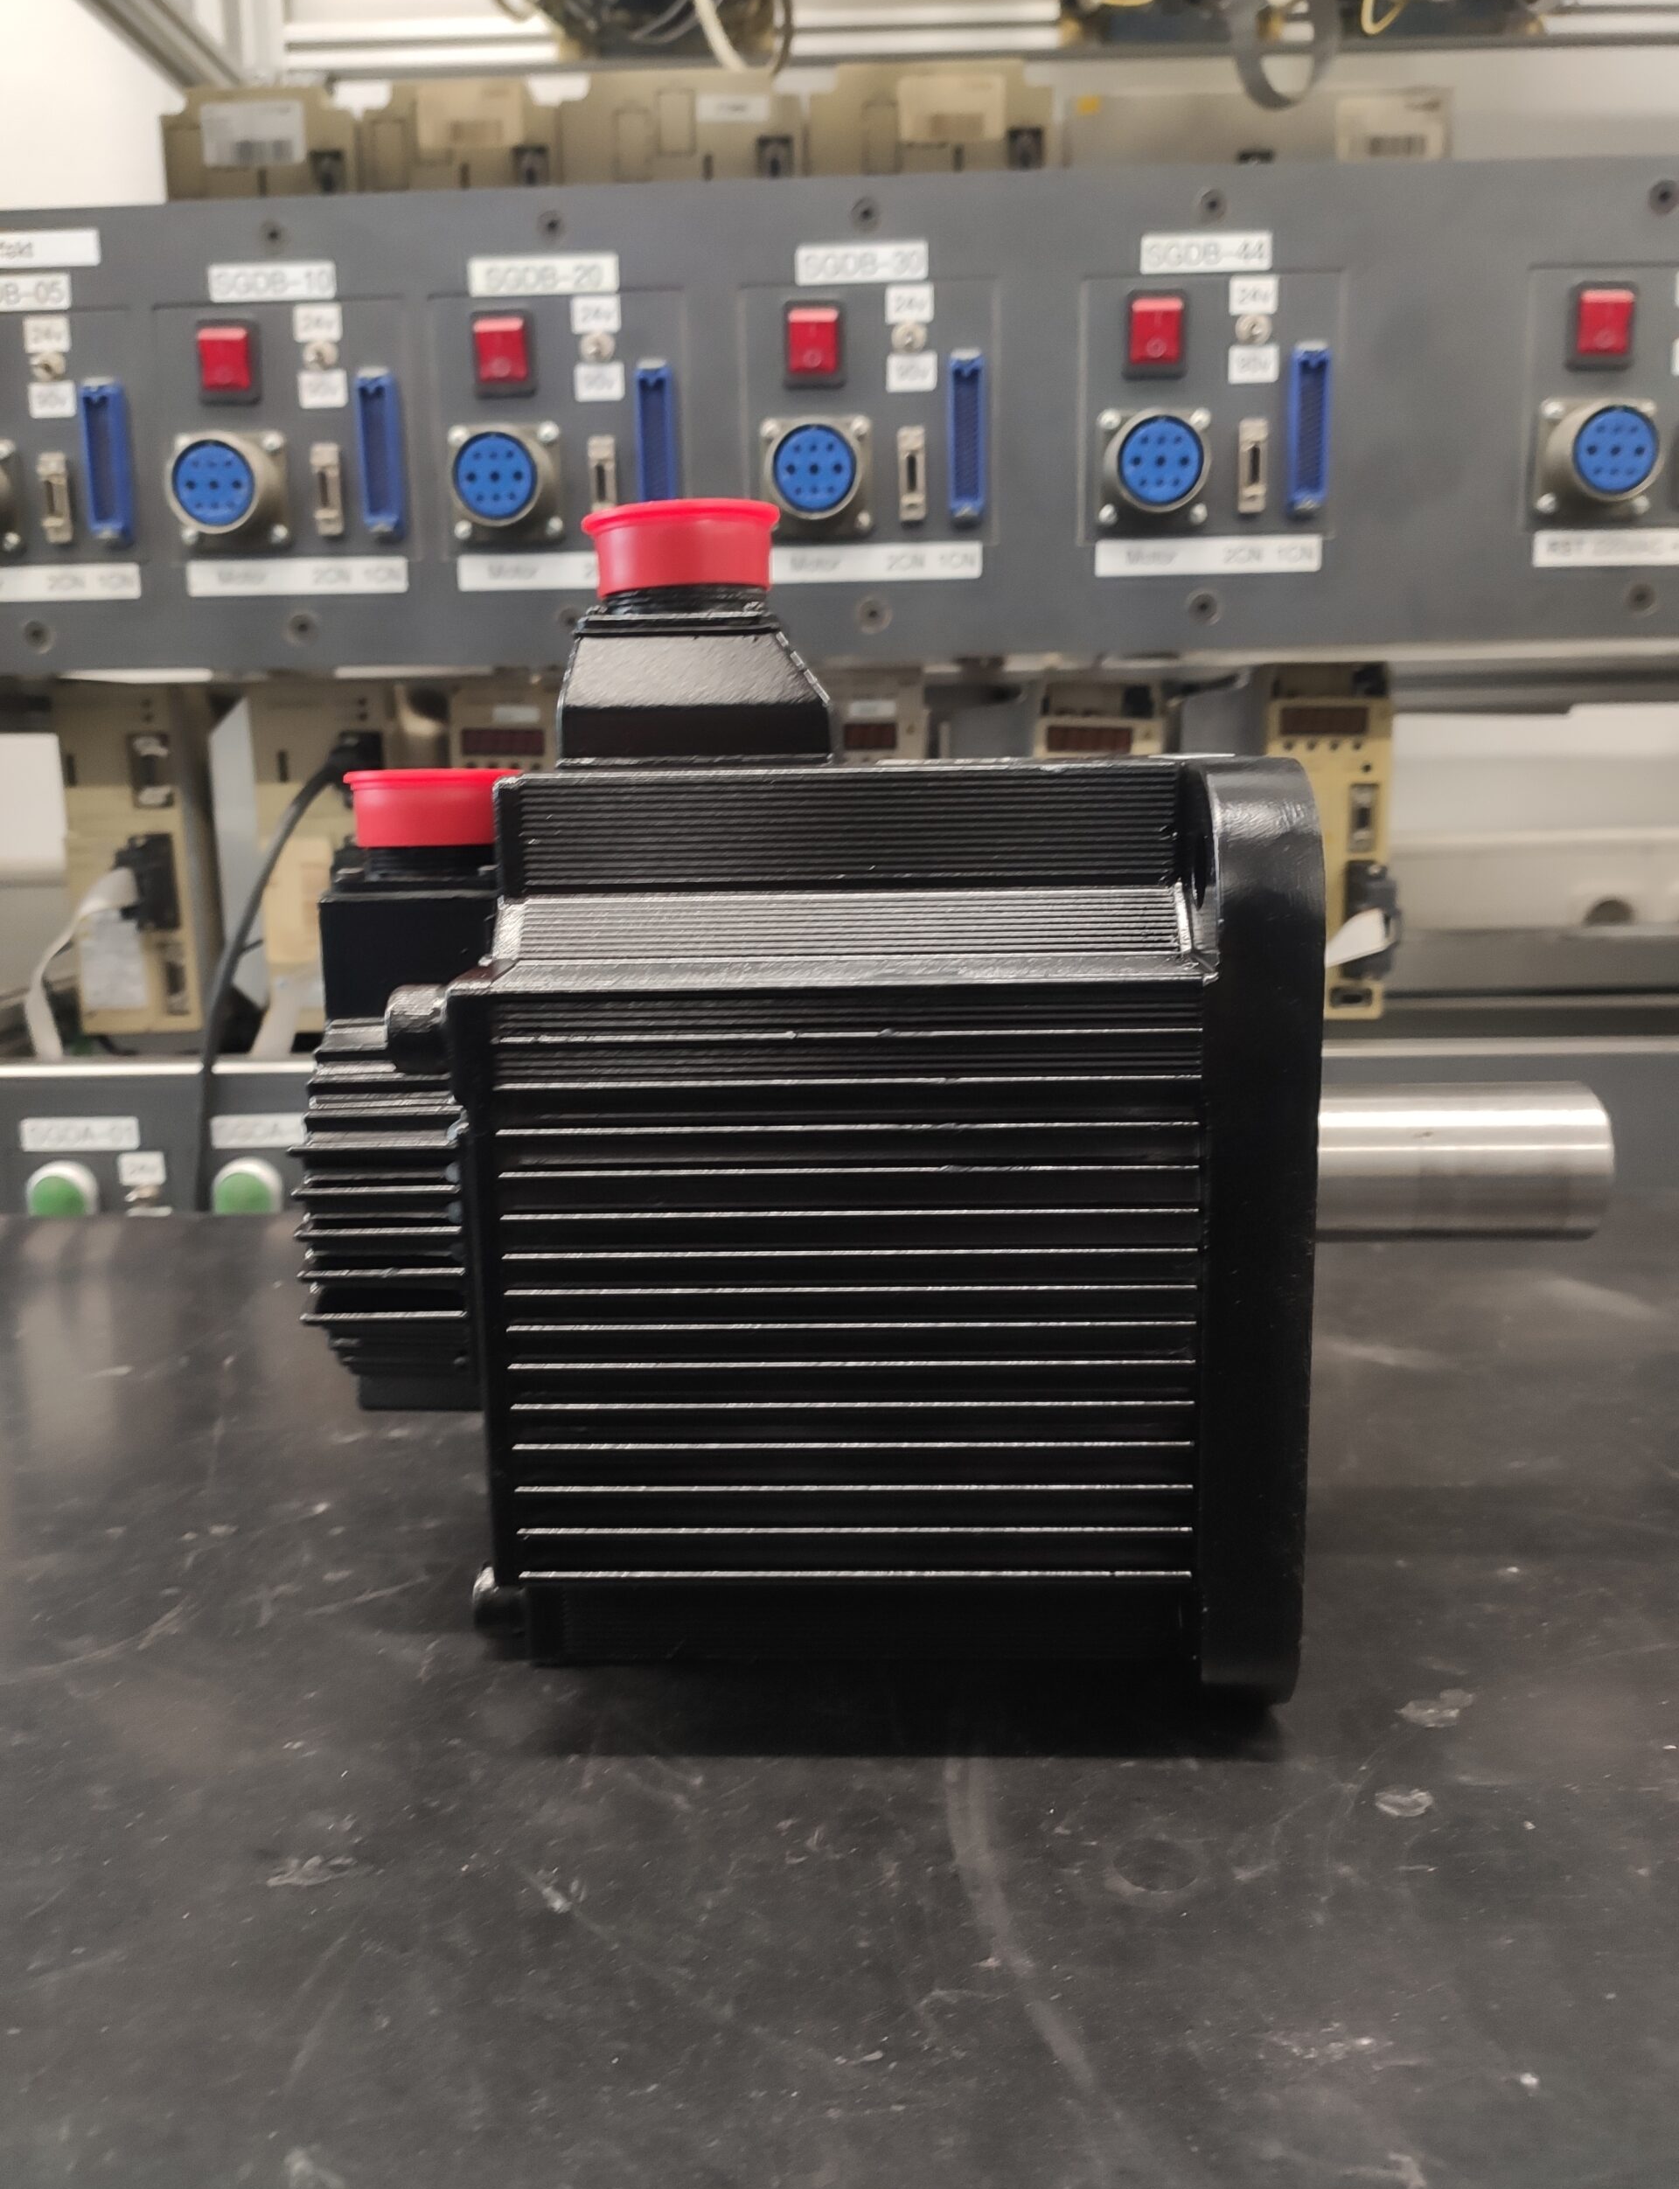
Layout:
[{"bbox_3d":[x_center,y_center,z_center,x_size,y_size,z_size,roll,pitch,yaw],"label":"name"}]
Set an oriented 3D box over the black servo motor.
[{"bbox_3d":[-0.014,-0.009,0.372,0.195,0.233,0.180,-1,12,2],"label":"black servo motor"}]

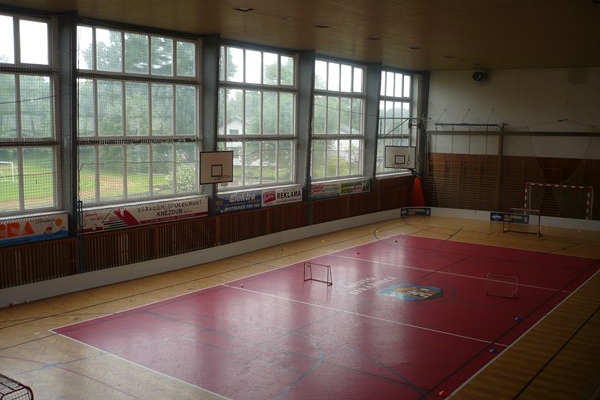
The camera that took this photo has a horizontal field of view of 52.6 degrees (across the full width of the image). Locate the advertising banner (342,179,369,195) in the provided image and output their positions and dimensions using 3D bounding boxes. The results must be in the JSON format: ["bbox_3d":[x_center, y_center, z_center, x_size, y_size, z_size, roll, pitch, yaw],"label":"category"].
[{"bbox_3d":[2.864,-0.700,31.545,0.050,0.700,2.900,6,8,37],"label":"advertising banner"}]

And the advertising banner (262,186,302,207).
[{"bbox_3d":[-0.756,-0.189,26.763,0.050,0.740,2.830,6,8,37],"label":"advertising banner"}]

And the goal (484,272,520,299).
[{"bbox_3d":[6.076,2.596,18.263,0.870,0.600,0.340,5,8,34],"label":"goal"}]

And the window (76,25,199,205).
[{"bbox_3d":[-5.433,-2.812,20.758,0.150,5.750,5.500,6,8,37],"label":"window"}]

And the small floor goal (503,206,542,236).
[{"bbox_3d":[10.969,1.028,29.623,1.660,1.200,0.680,6,8,37],"label":"small floor goal"}]

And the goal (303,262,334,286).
[{"bbox_3d":[0.621,2.363,19.561,0.920,0.610,0.320,6,9,39],"label":"goal"}]

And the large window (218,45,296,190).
[{"bbox_3d":[-1.836,-3.359,25.504,0.150,5.850,5.550,6,8,37],"label":"large window"}]

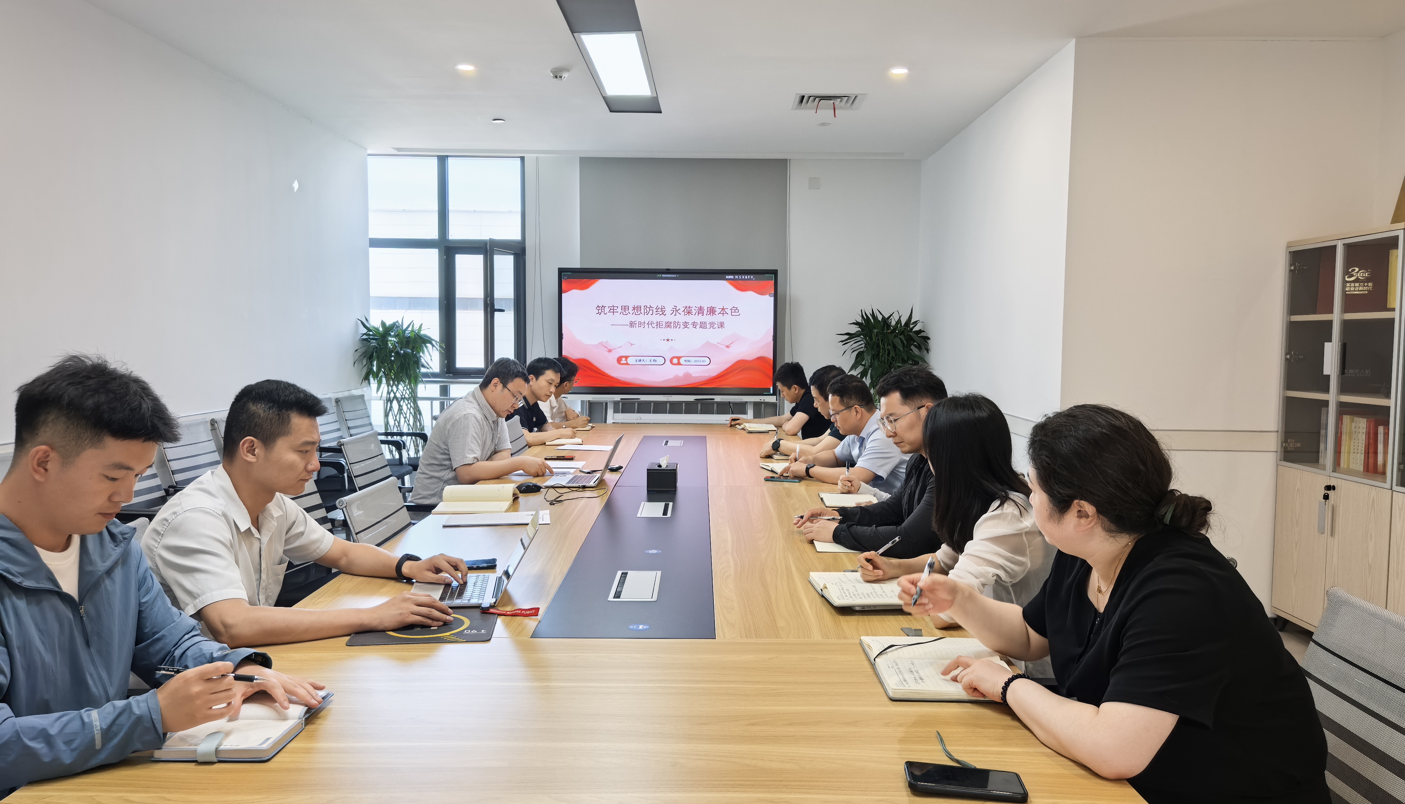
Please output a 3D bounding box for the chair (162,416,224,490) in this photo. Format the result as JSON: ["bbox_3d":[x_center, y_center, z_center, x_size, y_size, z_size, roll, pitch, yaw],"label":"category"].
[{"bbox_3d":[-2.288,0.582,4.838,0.600,0.960,0.560,0,4,3],"label":"chair"}]

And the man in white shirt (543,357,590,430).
[{"bbox_3d":[-1.012,0.297,6.464,0.680,1.210,0.580,1,4,5],"label":"man in white shirt"}]

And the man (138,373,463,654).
[{"bbox_3d":[-0.980,0.576,2.333,0.780,1.290,0.660,1,4,5],"label":"man"}]

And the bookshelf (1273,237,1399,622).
[{"bbox_3d":[2.940,0.203,4.247,0.395,1.850,0.775,0,4,0],"label":"bookshelf"}]

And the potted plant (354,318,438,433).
[{"bbox_3d":[-2.160,0.131,6.885,0.580,1.460,0.580,0,4,0],"label":"potted plant"}]

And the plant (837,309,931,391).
[{"bbox_3d":[1.377,0.089,7.444,0.720,1.600,0.720,0,4,0],"label":"plant"}]

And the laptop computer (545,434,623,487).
[{"bbox_3d":[-0.522,0.254,4.315,0.330,0.205,0.310,1,4,4],"label":"laptop computer"}]

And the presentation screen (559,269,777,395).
[{"bbox_3d":[-0.265,-0.527,7.632,1.700,1.000,0.100,0,4,0],"label":"presentation screen"}]

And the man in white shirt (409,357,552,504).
[{"bbox_3d":[-0.976,0.431,4.368,0.720,1.265,0.600,1,4,5],"label":"man in white shirt"}]

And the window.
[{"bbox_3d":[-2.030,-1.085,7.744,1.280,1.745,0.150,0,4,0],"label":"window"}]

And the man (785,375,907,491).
[{"bbox_3d":[0.704,0.472,4.348,0.760,1.210,0.620,0,4,-5],"label":"man"}]

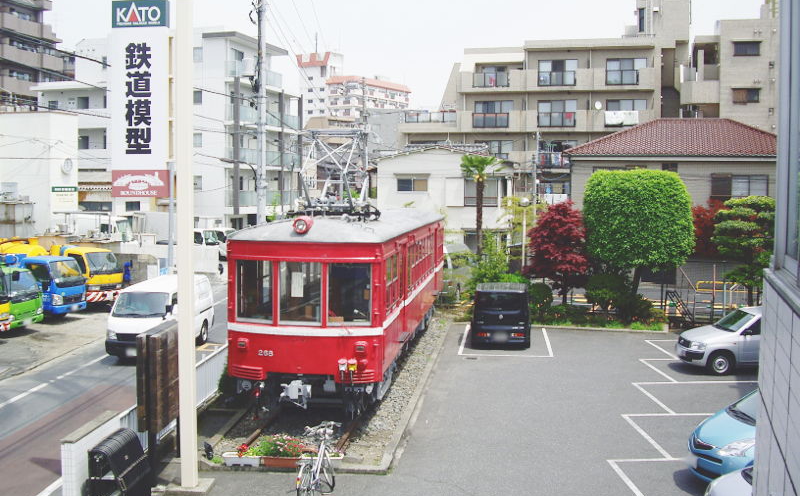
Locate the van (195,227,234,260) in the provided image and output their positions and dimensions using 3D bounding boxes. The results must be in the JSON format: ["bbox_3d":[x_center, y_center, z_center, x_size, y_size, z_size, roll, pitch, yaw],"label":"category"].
[{"bbox_3d":[-11.424,-0.009,52.085,4.000,2.050,1.680,2,3,22],"label":"van"}]

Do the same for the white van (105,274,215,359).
[{"bbox_3d":[-6.392,1.869,23.594,1.690,1.950,4.600,0,3,2],"label":"white van"}]

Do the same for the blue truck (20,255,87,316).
[{"bbox_3d":[-13.183,1.285,28.910,5.100,2.260,2.000,1,4,8],"label":"blue truck"}]

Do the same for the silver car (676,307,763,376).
[{"bbox_3d":[8.956,2.237,21.756,4.200,1.510,1.690,0,3,-3],"label":"silver car"}]

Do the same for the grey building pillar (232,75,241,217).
[{"bbox_3d":[-10.389,-6.476,55.696,0.360,8.950,0.360,1,4,7],"label":"grey building pillar"}]

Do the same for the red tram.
[{"bbox_3d":[-0.798,0.991,22.079,2.770,3.650,14.505,1,4,7],"label":"red tram"}]

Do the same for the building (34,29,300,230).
[{"bbox_3d":[-17.404,-7.568,67.898,16.000,15.600,12.200,1,3,18],"label":"building"}]

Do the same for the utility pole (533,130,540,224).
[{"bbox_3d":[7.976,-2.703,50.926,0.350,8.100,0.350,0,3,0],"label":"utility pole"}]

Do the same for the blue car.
[{"bbox_3d":[6.334,2.760,13.271,3.950,1.640,1.690,0,4,-5],"label":"blue car"}]

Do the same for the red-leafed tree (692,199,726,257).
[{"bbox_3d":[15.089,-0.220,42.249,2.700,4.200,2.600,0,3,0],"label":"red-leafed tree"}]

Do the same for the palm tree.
[{"bbox_3d":[2.937,-0.559,32.033,1.500,5.720,1.500,1,4,7],"label":"palm tree"}]

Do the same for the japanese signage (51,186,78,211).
[{"bbox_3d":[-15.958,-2.361,41.742,0.100,1.130,1.650,2,4,28],"label":"japanese signage"}]

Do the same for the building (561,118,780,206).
[{"bbox_3d":[15.087,-2.540,46.109,13.200,8.400,9.700,1,3,8],"label":"building"}]

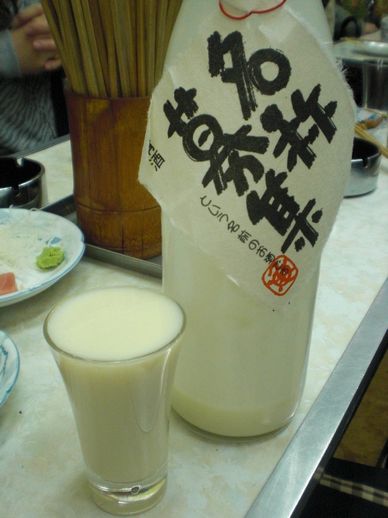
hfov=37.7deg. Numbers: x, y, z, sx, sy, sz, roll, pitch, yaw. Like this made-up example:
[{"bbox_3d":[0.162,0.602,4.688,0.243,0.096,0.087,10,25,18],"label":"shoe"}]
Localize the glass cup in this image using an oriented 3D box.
[{"bbox_3d":[-0.032,0.067,0.254,0.058,0.093,0.058,0,26,0],"label":"glass cup"}]

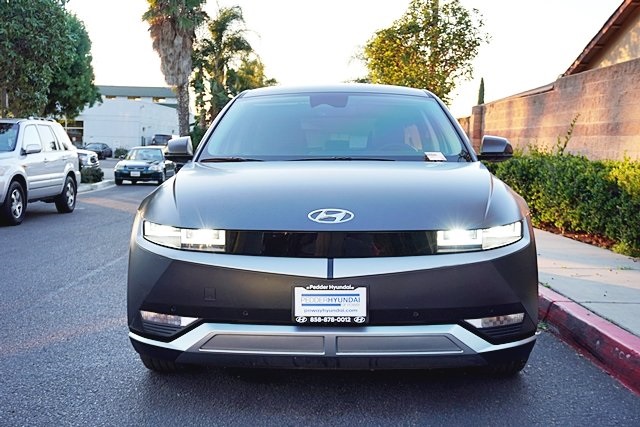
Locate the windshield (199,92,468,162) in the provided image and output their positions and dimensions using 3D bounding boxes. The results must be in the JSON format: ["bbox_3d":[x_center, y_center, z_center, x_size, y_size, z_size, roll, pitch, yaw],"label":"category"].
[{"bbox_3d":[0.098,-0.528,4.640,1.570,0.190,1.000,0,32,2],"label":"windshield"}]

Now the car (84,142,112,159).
[{"bbox_3d":[-19.750,-5.560,67.000,1.850,1.450,4.750,0,5,-2],"label":"car"}]

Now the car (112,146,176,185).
[{"bbox_3d":[-6.290,-1.780,27.600,1.705,1.385,4.440,0,5,-4],"label":"car"}]

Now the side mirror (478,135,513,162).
[{"bbox_3d":[1.064,-0.392,4.540,0.225,0.165,0.180,0,5,2],"label":"side mirror"}]

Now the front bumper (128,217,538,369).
[{"bbox_3d":[0.056,0.323,3.290,1.870,0.600,0.500,0,5,2],"label":"front bumper"}]

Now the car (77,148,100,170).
[{"bbox_3d":[-13.000,-2.950,37.800,4.600,1.550,1.820,5,7,42],"label":"car"}]

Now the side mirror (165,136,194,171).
[{"bbox_3d":[-0.868,-0.390,4.610,0.220,0.165,0.180,0,5,2],"label":"side mirror"}]

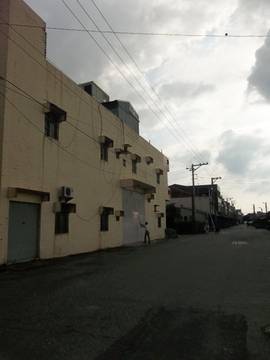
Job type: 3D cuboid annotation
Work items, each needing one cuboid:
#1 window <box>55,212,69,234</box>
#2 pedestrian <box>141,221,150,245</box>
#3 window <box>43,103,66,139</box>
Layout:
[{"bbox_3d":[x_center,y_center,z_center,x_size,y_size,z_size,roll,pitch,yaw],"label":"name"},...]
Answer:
[{"bbox_3d":[-3.674,2.201,14.231,0.160,1.060,1.150,-4,-10,22],"label":"window"},{"bbox_3d":[0.855,4.239,22.616,0.750,1.743,0.500,-3,-9,14],"label":"pedestrian"},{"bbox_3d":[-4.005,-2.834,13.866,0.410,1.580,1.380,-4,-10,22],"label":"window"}]

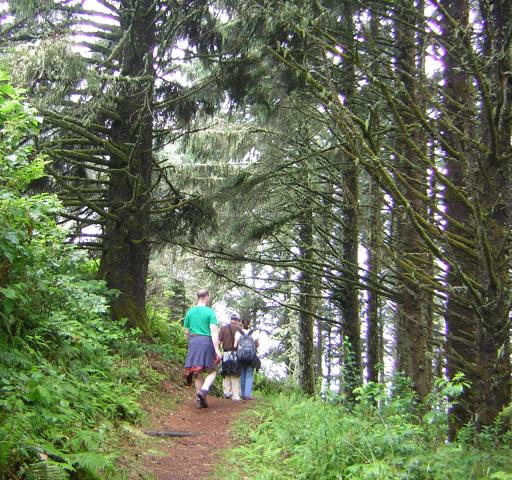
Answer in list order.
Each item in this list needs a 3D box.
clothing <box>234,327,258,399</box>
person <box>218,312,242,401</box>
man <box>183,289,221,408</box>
[{"bbox_3d":[-0.180,2.356,12.750,0.460,1.400,0.420,-1,-5,10],"label":"clothing"},{"bbox_3d":[-0.471,2.229,12.750,0.500,1.690,0.440,-1,-5,8],"label":"person"},{"bbox_3d":[-0.815,1.626,9.950,0.570,1.770,0.680,-1,-5,8],"label":"man"}]

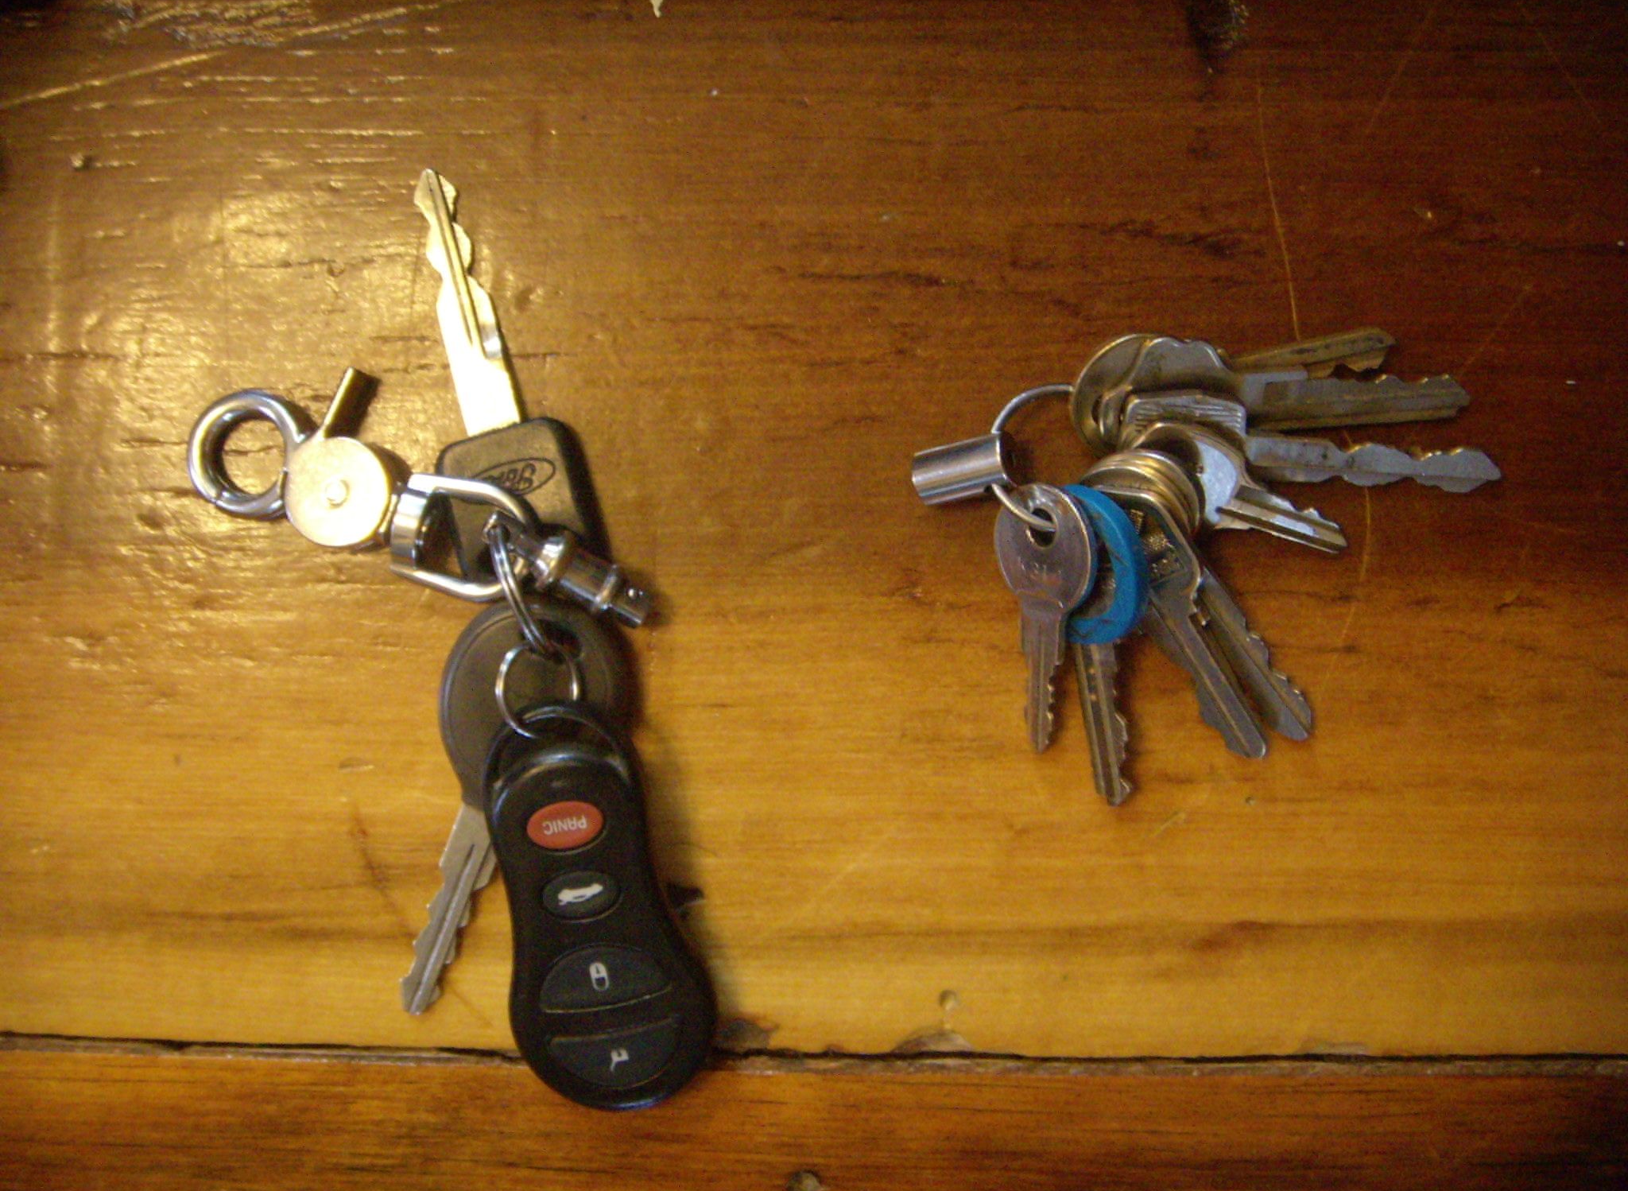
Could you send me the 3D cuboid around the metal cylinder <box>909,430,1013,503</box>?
[{"bbox_3d":[0.026,-0.022,0.315,0.016,0.009,0.009,-13,85,18],"label":"metal cylinder"}]

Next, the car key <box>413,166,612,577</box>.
[{"bbox_3d":[-0.059,-0.040,0.318,0.025,0.008,0.073,-14,86,-1],"label":"car key"}]

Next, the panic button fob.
[{"bbox_3d":[-0.038,0.053,0.305,0.034,0.013,0.070,-12,91,-1],"label":"panic button fob"}]

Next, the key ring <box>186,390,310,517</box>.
[{"bbox_3d":[-0.100,-0.025,0.317,0.022,0.005,0.022,0,85,0],"label":"key ring"}]

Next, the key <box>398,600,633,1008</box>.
[{"bbox_3d":[-0.056,0.037,0.312,0.034,0.008,0.076,20,88,2],"label":"key"}]

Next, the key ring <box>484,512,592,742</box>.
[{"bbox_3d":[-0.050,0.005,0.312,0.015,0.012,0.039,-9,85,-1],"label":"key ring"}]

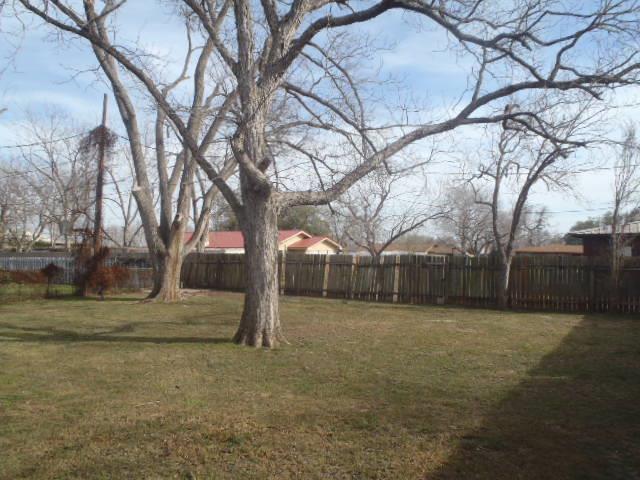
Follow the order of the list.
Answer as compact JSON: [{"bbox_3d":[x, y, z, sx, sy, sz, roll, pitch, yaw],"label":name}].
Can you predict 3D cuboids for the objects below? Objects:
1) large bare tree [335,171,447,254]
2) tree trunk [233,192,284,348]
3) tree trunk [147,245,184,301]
[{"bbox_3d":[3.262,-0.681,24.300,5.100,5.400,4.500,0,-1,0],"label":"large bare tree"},{"bbox_3d":[-1.283,0.605,10.800,1.060,3.200,1.000,0,-1,0],"label":"tree trunk"},{"bbox_3d":[-5.871,1.205,19.800,1.360,2.270,1.200,0,-1,0],"label":"tree trunk"}]

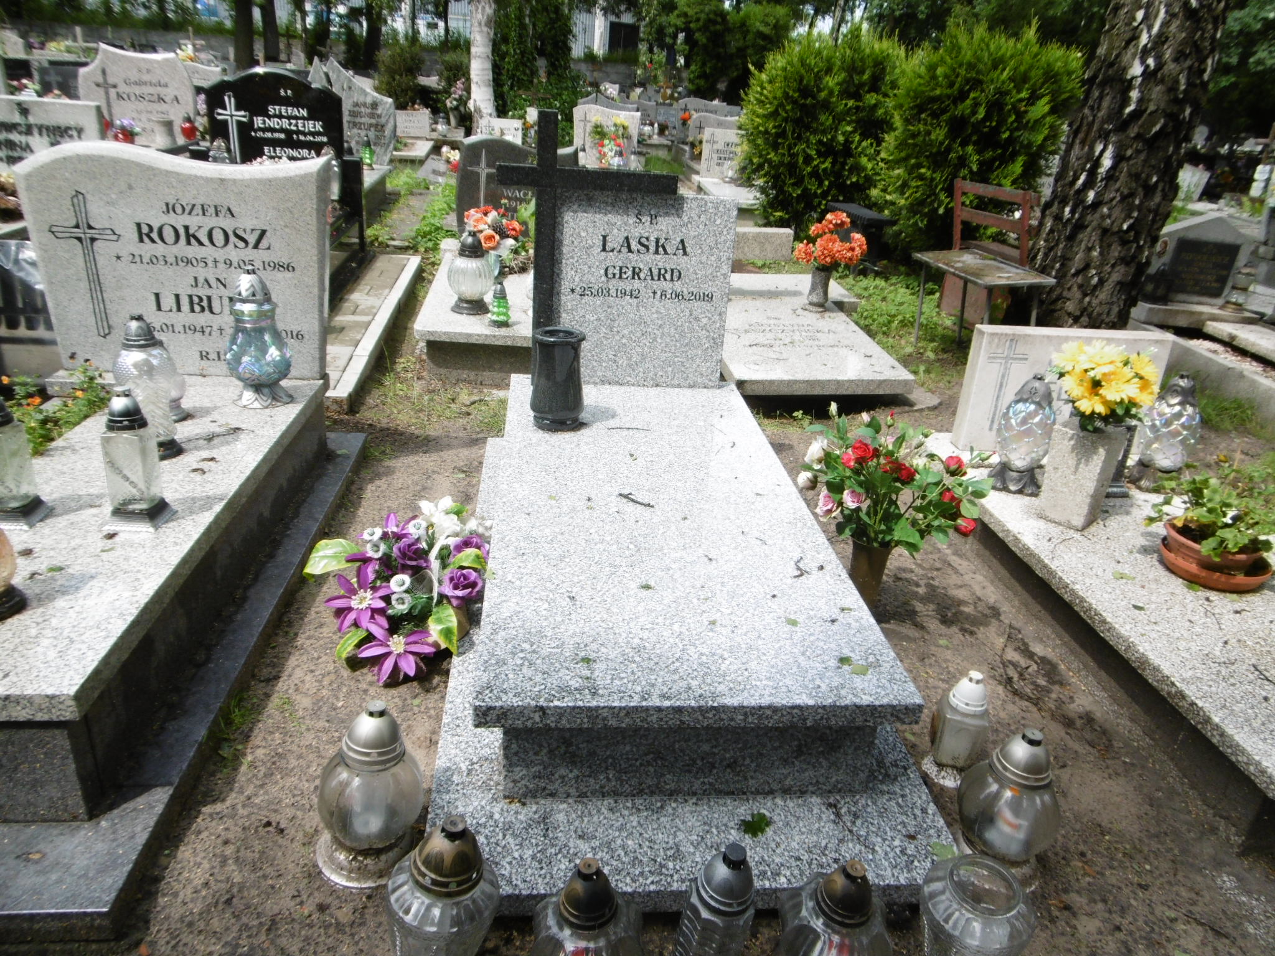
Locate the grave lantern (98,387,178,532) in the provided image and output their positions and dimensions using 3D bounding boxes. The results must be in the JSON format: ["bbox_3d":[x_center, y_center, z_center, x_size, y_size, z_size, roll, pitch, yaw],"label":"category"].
[{"bbox_3d":[-1.006,-0.042,1.757,0.102,0.280,0.102,2,23,-4],"label":"grave lantern"}]

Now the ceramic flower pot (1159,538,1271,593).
[{"bbox_3d":[1.440,0.187,2.196,0.240,0.100,0.240,1,23,-7],"label":"ceramic flower pot"}]

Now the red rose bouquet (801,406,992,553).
[{"bbox_3d":[0.611,0.003,2.100,0.440,0.330,0.380,1,23,-7],"label":"red rose bouquet"}]

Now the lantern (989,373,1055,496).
[{"bbox_3d":[1.157,-0.134,2.606,0.155,0.340,0.155,1,23,-7],"label":"lantern"}]

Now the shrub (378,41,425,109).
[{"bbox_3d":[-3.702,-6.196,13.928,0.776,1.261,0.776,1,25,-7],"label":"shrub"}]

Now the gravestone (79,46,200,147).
[{"bbox_3d":[-3.671,-2.811,6.534,0.815,0.667,0.097,1,25,-7],"label":"gravestone"}]

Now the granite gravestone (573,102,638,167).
[{"bbox_3d":[-0.340,-3.753,9.710,0.720,0.710,0.100,1,23,-7],"label":"granite gravestone"}]

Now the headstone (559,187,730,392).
[{"bbox_3d":[0.003,-0.615,2.904,0.596,0.615,0.080,1,18,-7],"label":"headstone"}]

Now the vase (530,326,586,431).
[{"bbox_3d":[-0.237,-0.294,2.624,0.170,0.279,0.170,1,25,-7],"label":"vase"}]

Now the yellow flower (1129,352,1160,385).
[{"bbox_3d":[1.458,-0.315,2.542,0.050,0.100,0.100,-41,41,-15],"label":"yellow flower"}]

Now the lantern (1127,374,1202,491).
[{"bbox_3d":[1.669,-0.147,2.764,0.165,0.345,0.165,2,25,-7],"label":"lantern"}]

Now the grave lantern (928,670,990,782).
[{"bbox_3d":[0.631,0.467,1.707,0.095,0.215,0.095,1,23,-7],"label":"grave lantern"}]

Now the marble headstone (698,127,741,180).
[{"bbox_3d":[1.195,-4.082,11.131,0.700,0.600,0.100,1,23,-7],"label":"marble headstone"}]

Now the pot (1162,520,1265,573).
[{"bbox_3d":[1.410,0.180,2.181,0.208,0.087,0.208,1,25,-7],"label":"pot"}]

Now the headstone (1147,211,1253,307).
[{"bbox_3d":[3.534,-1.418,5.657,0.680,0.570,0.120,7,25,6],"label":"headstone"}]

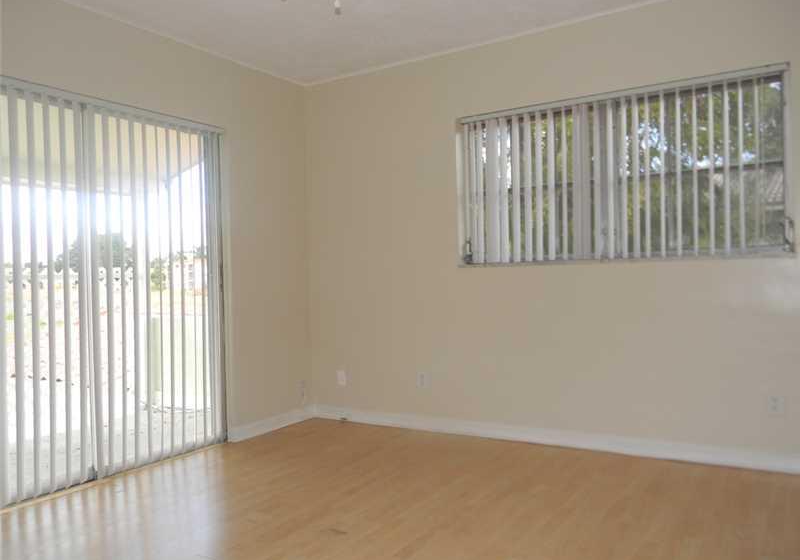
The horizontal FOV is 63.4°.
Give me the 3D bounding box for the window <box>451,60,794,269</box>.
[{"bbox_3d":[1.170,-0.592,3.707,1.821,0.945,0.085,-1,0,33],"label":"window"}]

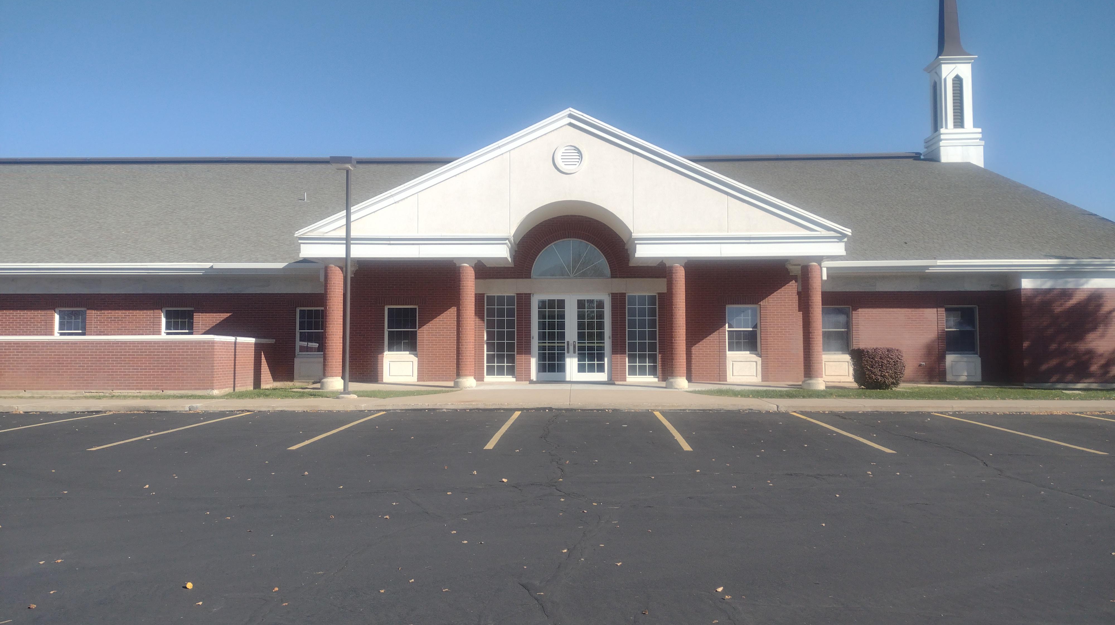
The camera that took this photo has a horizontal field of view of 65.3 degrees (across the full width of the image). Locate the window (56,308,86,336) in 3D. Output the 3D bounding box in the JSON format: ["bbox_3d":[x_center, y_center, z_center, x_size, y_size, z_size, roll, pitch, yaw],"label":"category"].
[{"bbox_3d":[-14.156,0.565,25.332,0.915,1.355,0.140,0,-3,2],"label":"window"}]

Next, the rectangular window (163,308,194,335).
[{"bbox_3d":[-10.984,0.554,25.237,0.915,1.367,0.140,0,-3,2],"label":"rectangular window"}]

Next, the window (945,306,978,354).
[{"bbox_3d":[11.399,0.509,24.566,0.915,1.368,0.140,0,-3,2],"label":"window"}]

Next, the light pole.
[{"bbox_3d":[-4.805,-0.752,19.597,0.550,5.370,0.900,0,-3,2],"label":"light pole"}]

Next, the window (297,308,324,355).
[{"bbox_3d":[-7.065,0.548,25.119,0.915,1.369,0.140,0,-3,2],"label":"window"}]

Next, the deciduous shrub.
[{"bbox_3d":[8.279,1.445,22.466,1.320,1.079,1.260,0,-3,2],"label":"deciduous shrub"}]

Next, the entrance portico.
[{"bbox_3d":[0.369,-1.495,23.035,13.704,6.978,3.150,0,-3,2],"label":"entrance portico"}]

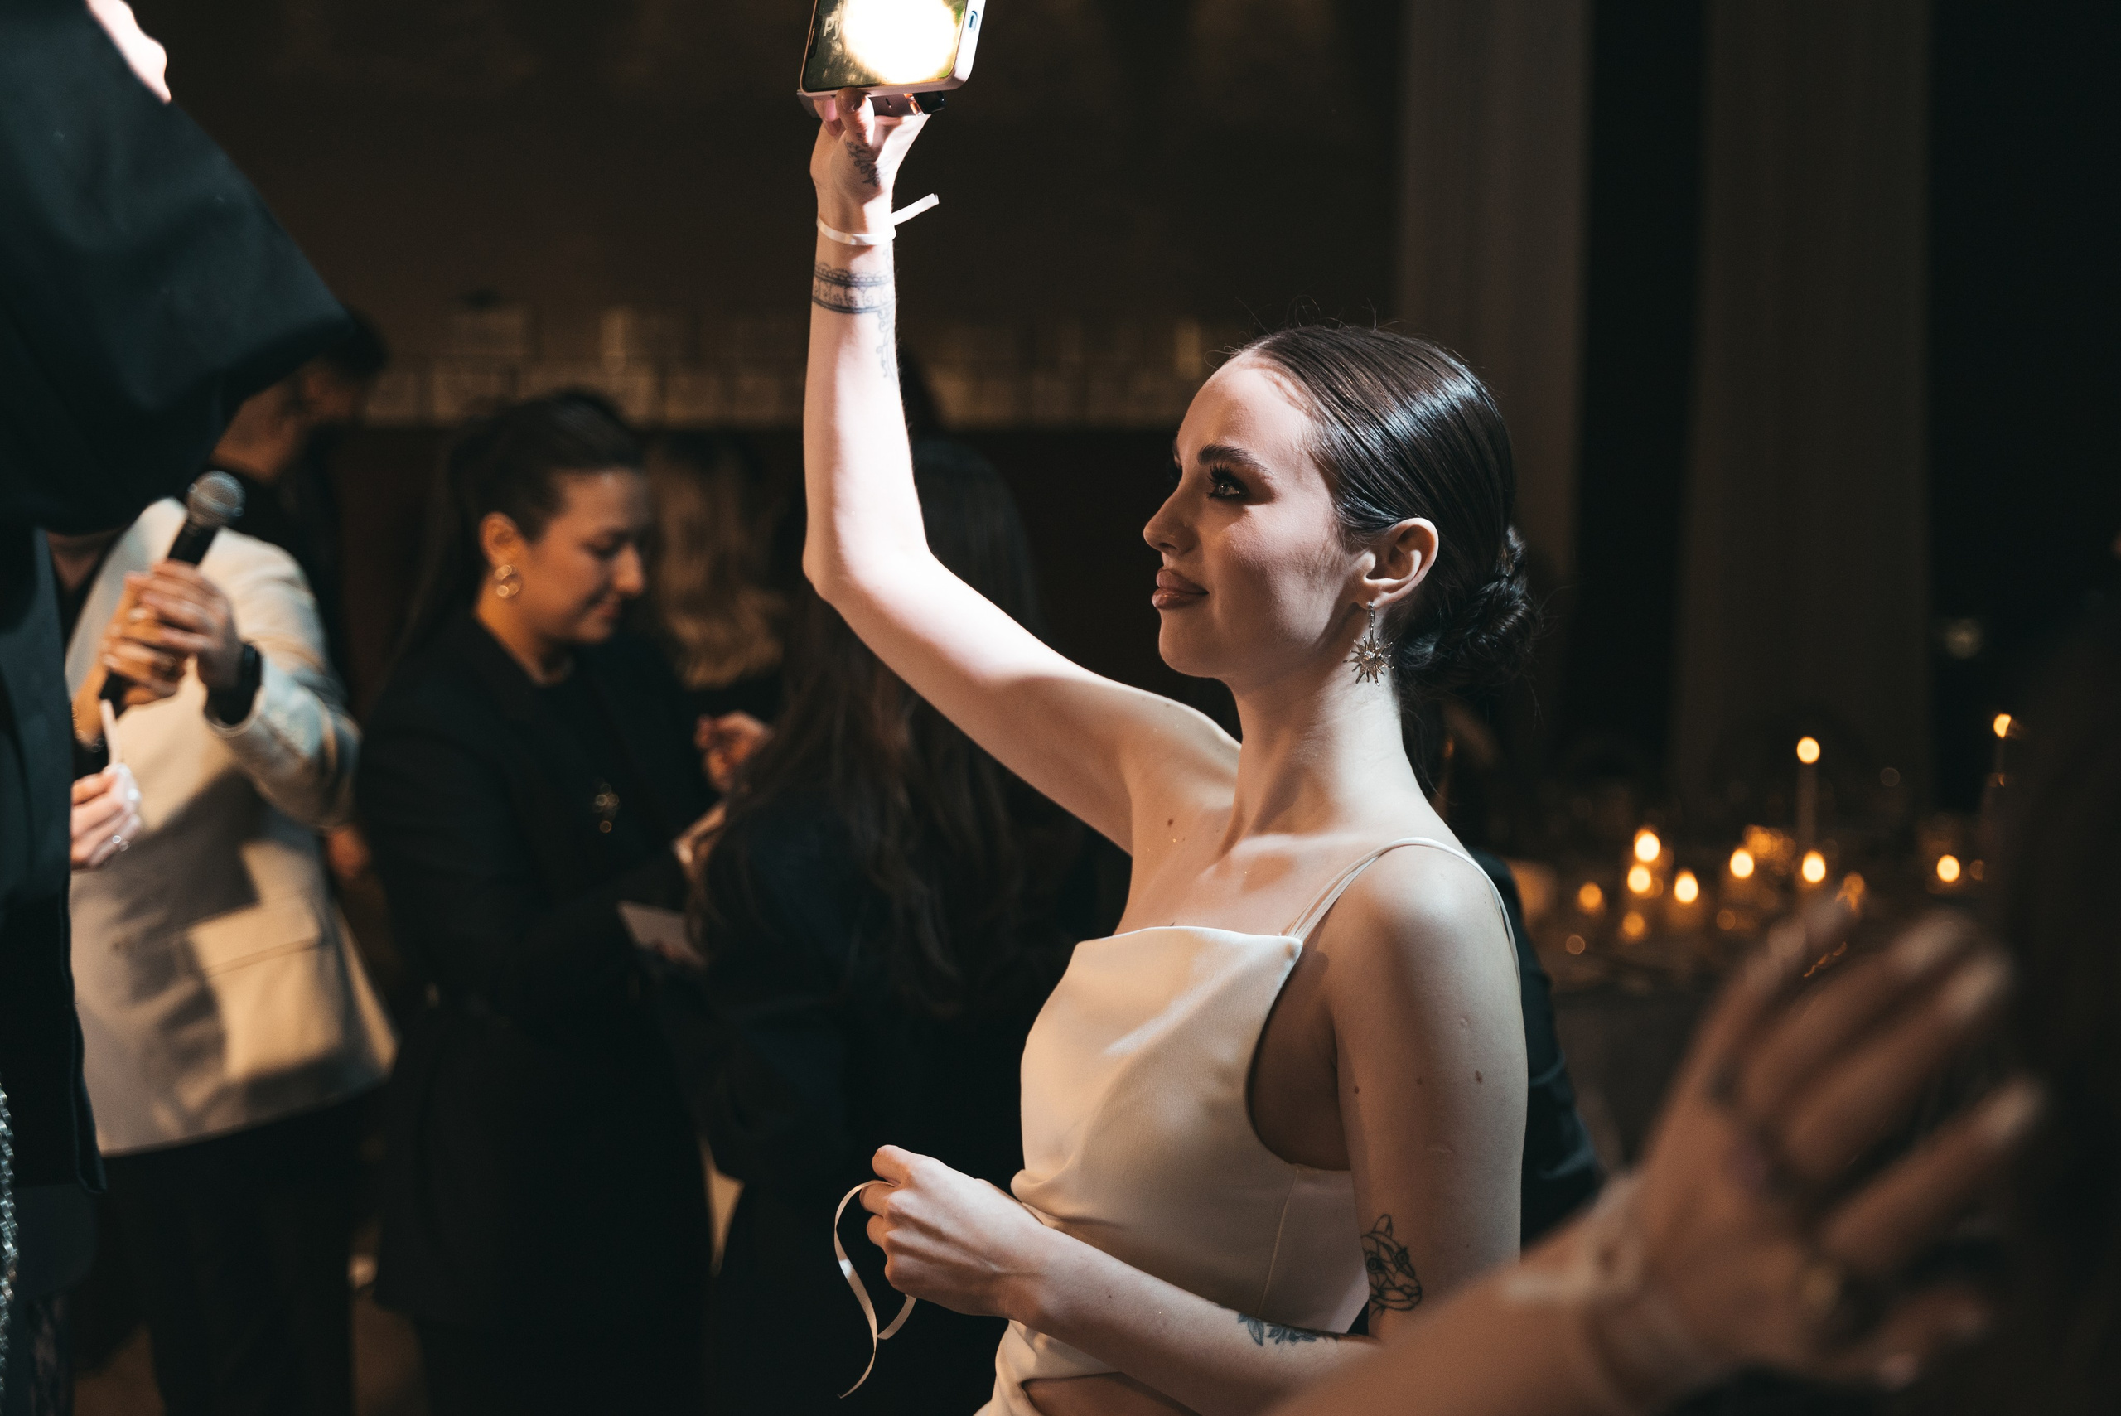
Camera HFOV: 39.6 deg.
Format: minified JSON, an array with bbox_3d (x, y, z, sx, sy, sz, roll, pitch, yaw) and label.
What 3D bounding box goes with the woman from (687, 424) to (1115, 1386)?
[{"bbox_3d":[-0.147,0.595,2.640,0.480,1.660,0.380,-2,2,-45],"label":"woman"}]

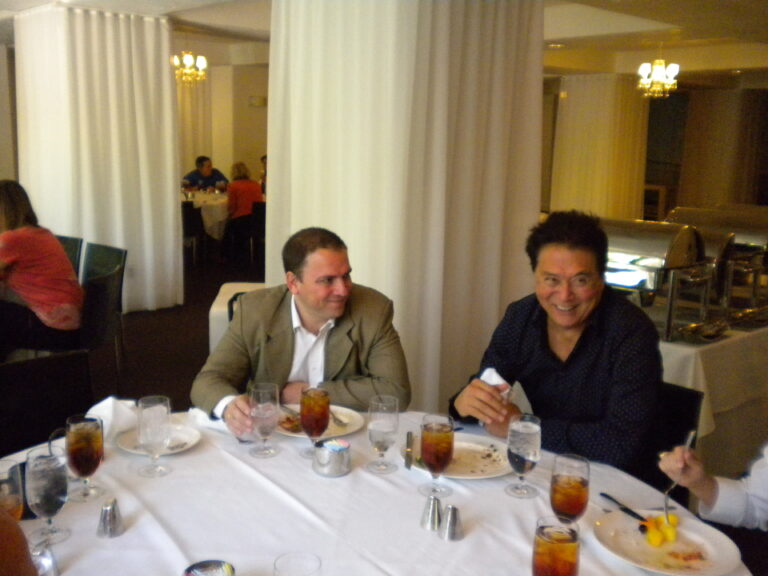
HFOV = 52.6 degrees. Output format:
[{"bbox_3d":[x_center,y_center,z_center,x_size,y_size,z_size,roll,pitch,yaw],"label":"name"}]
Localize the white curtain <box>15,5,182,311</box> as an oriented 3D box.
[{"bbox_3d":[-2.587,-1.114,7.040,1.000,2.560,1.000,11,14,44],"label":"white curtain"}]

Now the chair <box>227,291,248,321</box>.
[{"bbox_3d":[-0.523,0.402,3.877,0.460,0.820,0.550,1,10,-6],"label":"chair"}]

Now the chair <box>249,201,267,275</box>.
[{"bbox_3d":[-1.534,-0.639,9.343,0.460,0.820,0.540,-8,14,-43],"label":"chair"}]

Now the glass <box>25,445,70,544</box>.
[{"bbox_3d":[-0.637,0.393,1.473,0.076,0.168,0.076,1,10,0],"label":"glass"}]

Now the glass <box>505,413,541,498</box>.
[{"bbox_3d":[0.313,0.372,1.727,0.076,0.167,0.076,1,10,0],"label":"glass"}]

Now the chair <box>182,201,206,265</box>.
[{"bbox_3d":[-2.547,-0.711,9.779,0.470,0.800,0.520,3,10,8],"label":"chair"}]

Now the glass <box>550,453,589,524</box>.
[{"bbox_3d":[0.354,0.408,1.485,0.074,0.165,0.074,2,10,0],"label":"glass"}]

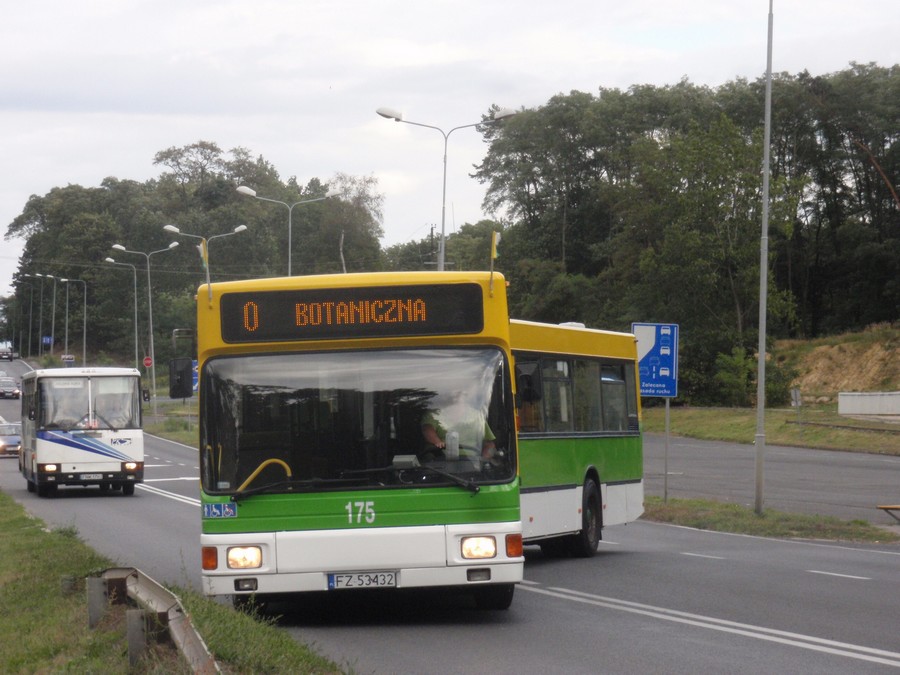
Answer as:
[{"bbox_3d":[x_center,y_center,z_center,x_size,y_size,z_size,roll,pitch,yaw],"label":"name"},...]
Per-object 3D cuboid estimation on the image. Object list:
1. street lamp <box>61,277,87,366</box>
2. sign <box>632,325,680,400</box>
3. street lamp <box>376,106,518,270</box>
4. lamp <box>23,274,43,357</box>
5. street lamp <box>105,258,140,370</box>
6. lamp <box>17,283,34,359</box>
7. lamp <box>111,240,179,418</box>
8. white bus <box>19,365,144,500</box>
[{"bbox_3d":[-29.928,0.090,248.000,1.950,9.400,0.320,1,-1,-10],"label":"street lamp"},{"bbox_3d":[4.288,0.479,65.000,0.990,1.560,0.050,1,-1,-15],"label":"sign"},{"bbox_3d":[-0.163,-1.316,85.000,3.900,9.900,0.360,1,-1,-10],"label":"street lamp"},{"bbox_3d":[-45.945,-2.318,344.000,1.950,9.300,0.320,1,-1,-10],"label":"lamp"},{"bbox_3d":[-21.026,-0.314,200.000,2.000,9.500,0.320,1,-1,-10],"label":"street lamp"},{"bbox_3d":[-52.235,-2.225,383.000,1.950,9.300,0.320,1,-1,-10],"label":"lamp"},{"bbox_3d":[-16.677,-0.205,172.000,3.750,9.900,0.360,1,-1,-10],"label":"lamp"},{"bbox_3d":[-9.210,2.380,77.300,2.500,3.000,9.900,1,-2,-10],"label":"white bus"}]

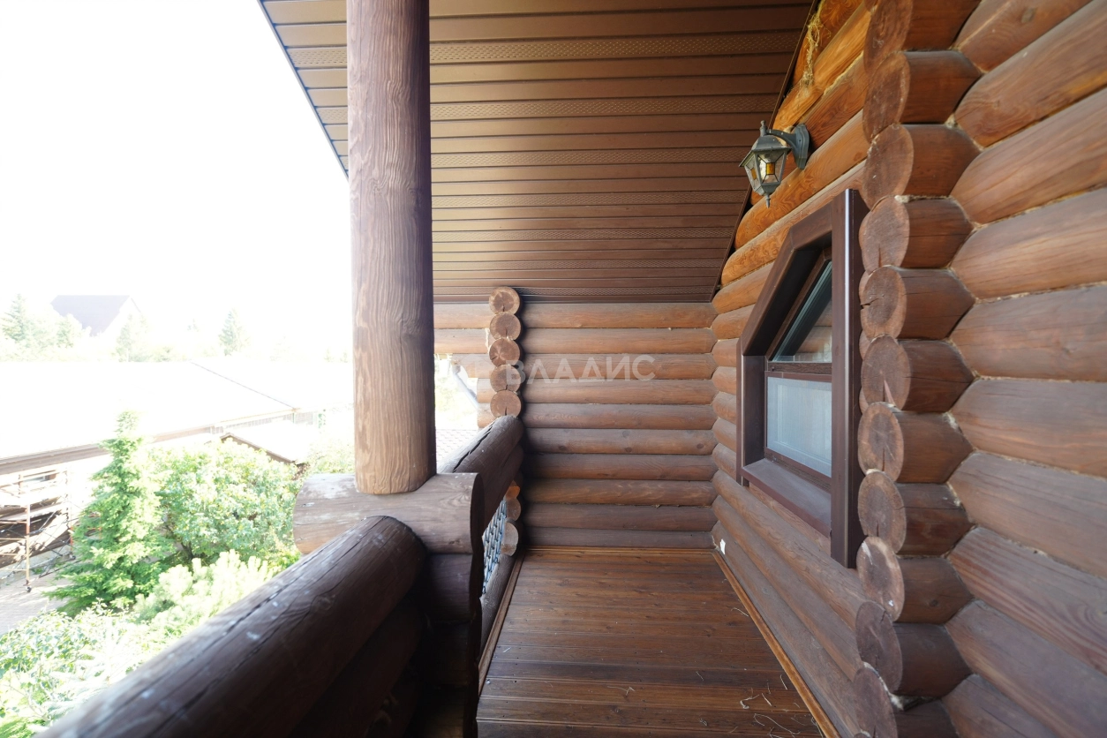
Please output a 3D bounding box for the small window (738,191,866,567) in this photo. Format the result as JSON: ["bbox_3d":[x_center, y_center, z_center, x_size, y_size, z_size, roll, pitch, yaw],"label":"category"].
[{"bbox_3d":[1.225,0.026,2.505,0.160,1.390,1.430,0,1,5],"label":"small window"}]

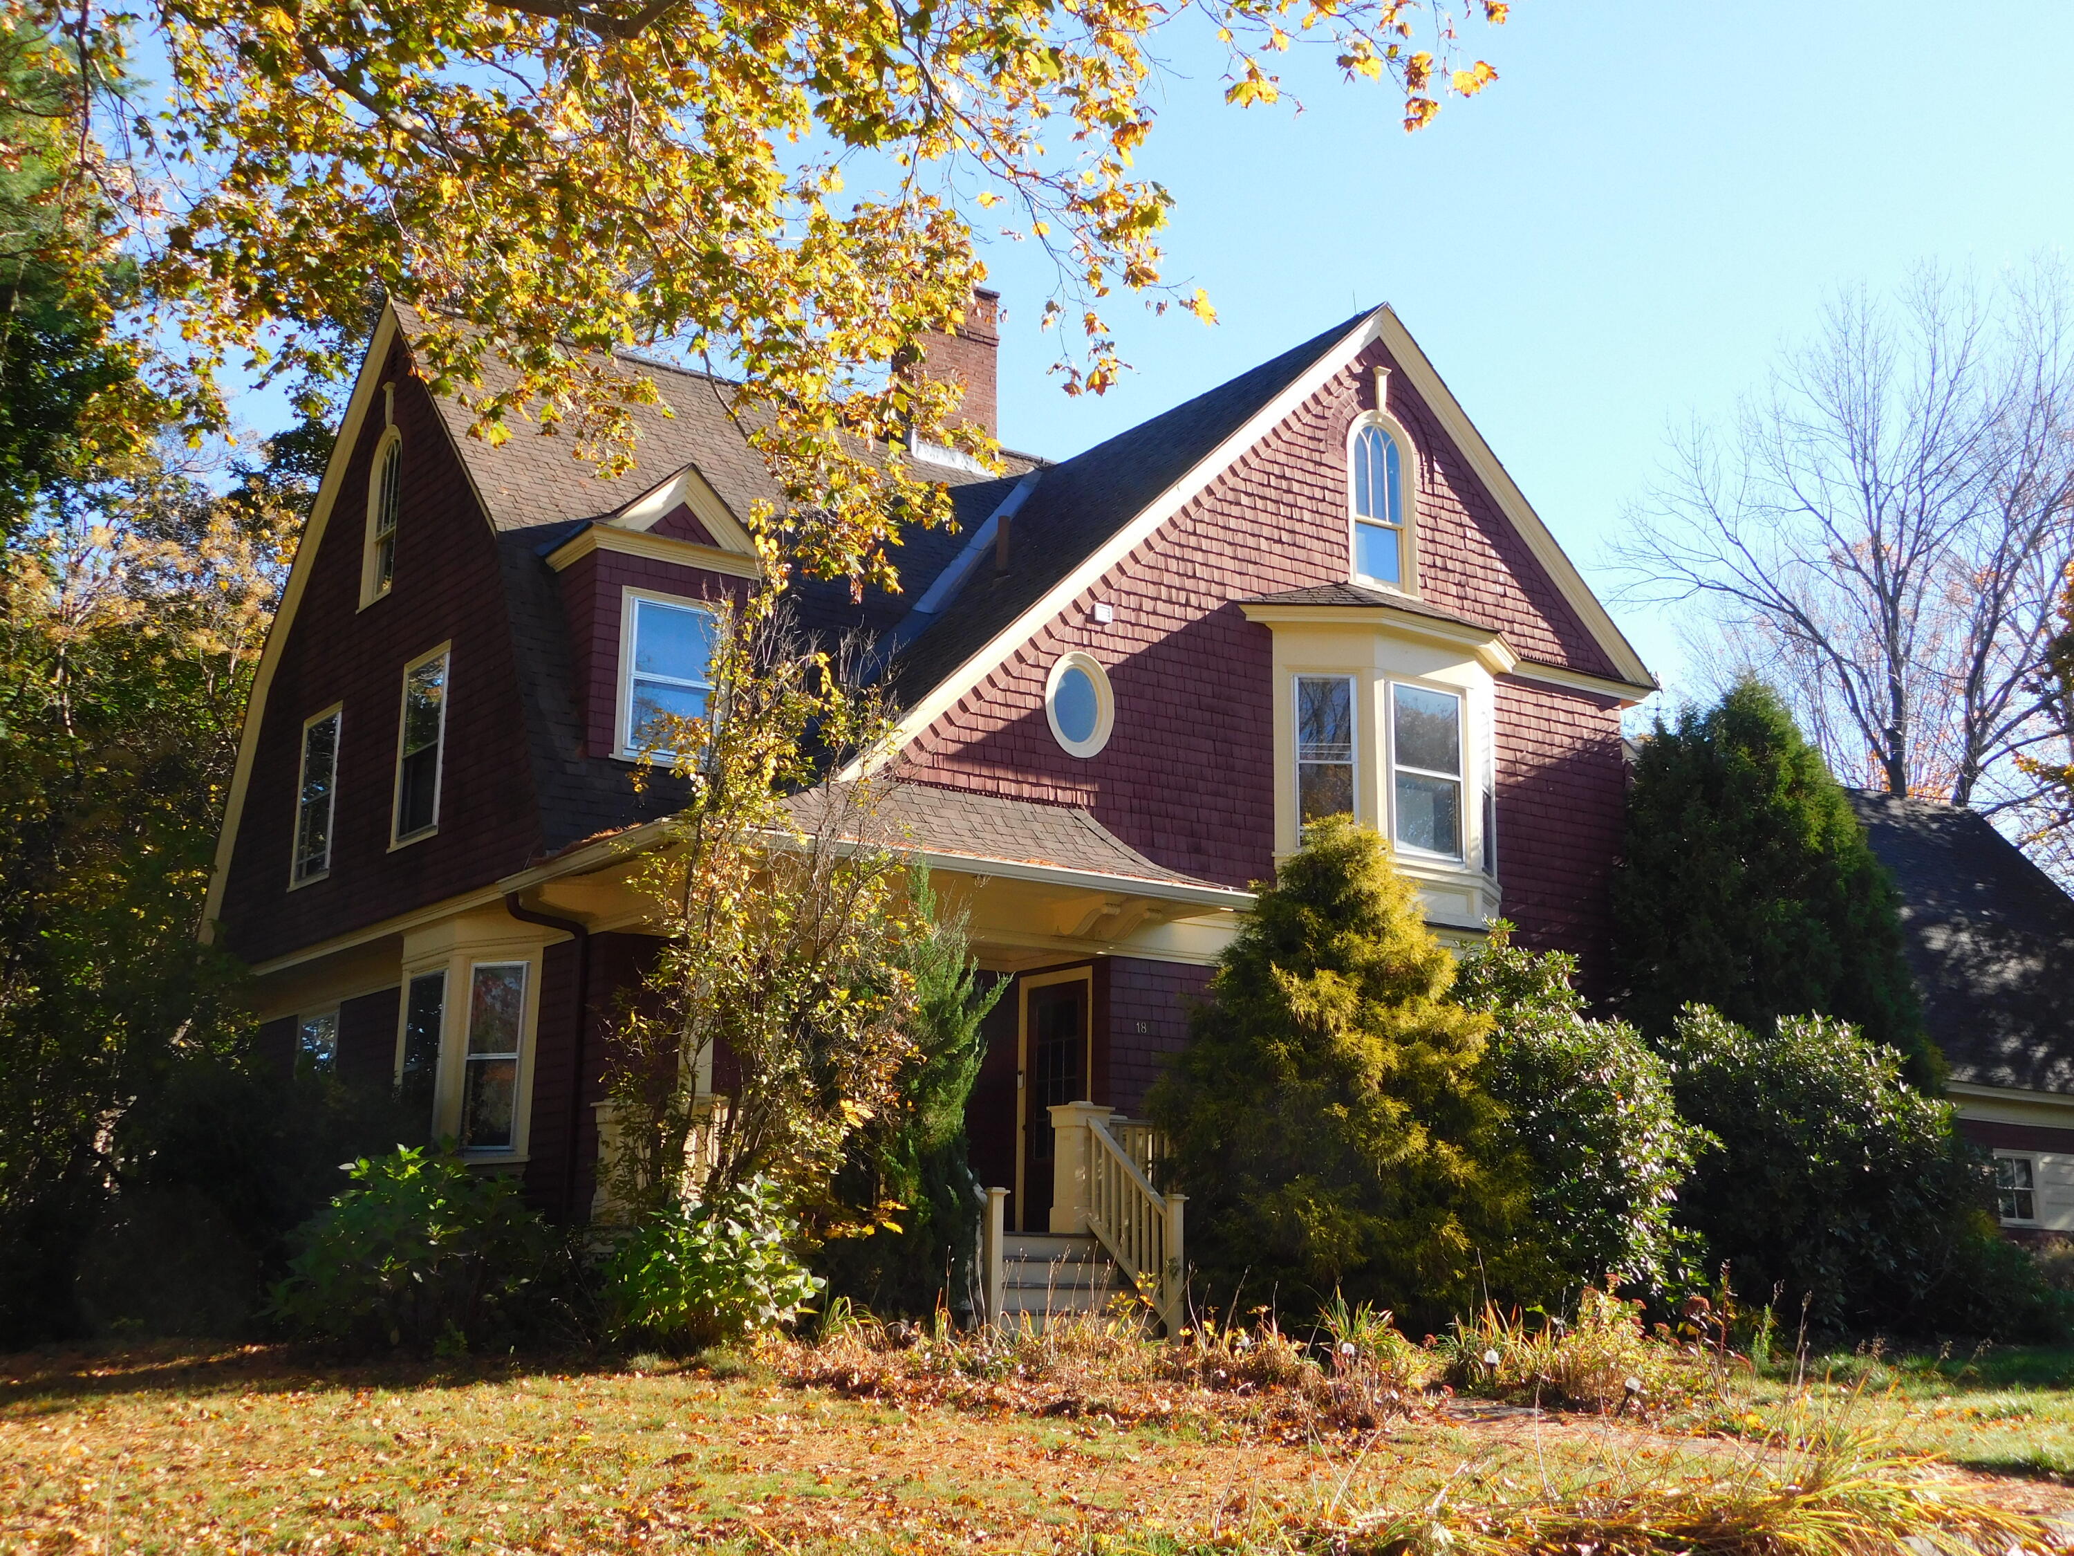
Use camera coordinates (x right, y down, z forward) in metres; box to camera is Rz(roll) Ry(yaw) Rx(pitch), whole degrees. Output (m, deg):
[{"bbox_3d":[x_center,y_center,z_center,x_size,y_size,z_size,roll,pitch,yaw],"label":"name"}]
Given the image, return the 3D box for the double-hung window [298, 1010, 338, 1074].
[{"bbox_3d":[-7.352,3.133,24.409,0.130,1.420,1.070,9,-14,-33],"label":"double-hung window"}]

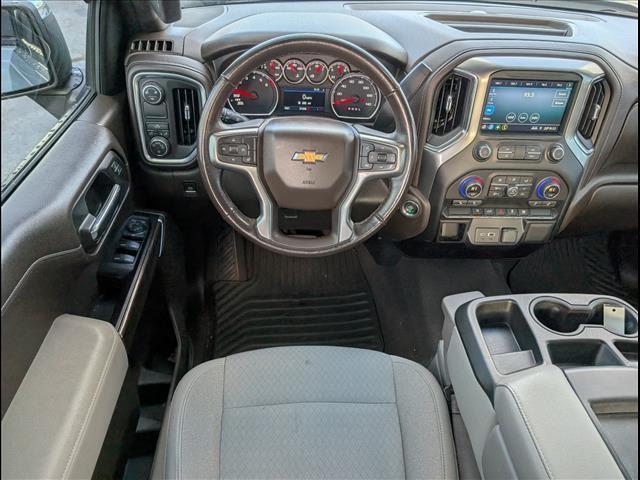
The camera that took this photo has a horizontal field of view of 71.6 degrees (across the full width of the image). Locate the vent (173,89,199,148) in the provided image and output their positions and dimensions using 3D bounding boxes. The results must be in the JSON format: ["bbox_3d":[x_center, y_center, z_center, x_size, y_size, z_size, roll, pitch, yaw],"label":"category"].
[{"bbox_3d":[-0.284,-0.264,0.949,0.057,0.118,0.033,-2,27,-6],"label":"vent"}]

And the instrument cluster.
[{"bbox_3d":[-0.037,-0.338,0.990,0.340,0.140,0.065,0,24,-3],"label":"instrument cluster"}]

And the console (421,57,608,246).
[{"bbox_3d":[0.433,-0.209,1.016,0.360,0.420,0.120,1,26,-2],"label":"console"}]

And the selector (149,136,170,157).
[{"bbox_3d":[-0.347,-0.199,0.955,0.043,0.043,0.026,-2,27,-6],"label":"selector"}]

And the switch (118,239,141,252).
[{"bbox_3d":[-0.389,0.011,0.905,0.041,0.020,0.035,0,30,-3],"label":"switch"}]

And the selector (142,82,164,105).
[{"bbox_3d":[-0.342,-0.298,0.905,0.043,0.043,0.026,-2,27,-6],"label":"selector"}]

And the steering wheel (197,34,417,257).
[{"bbox_3d":[-0.021,-0.158,0.797,0.382,0.382,0.110,1,16,-3],"label":"steering wheel"}]

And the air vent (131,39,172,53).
[{"bbox_3d":[-0.363,-0.418,0.955,0.090,0.034,0.022,0,3,-3],"label":"air vent"}]

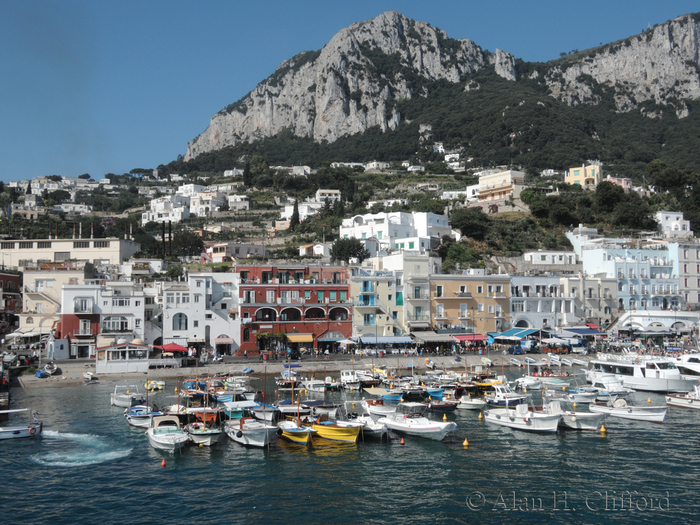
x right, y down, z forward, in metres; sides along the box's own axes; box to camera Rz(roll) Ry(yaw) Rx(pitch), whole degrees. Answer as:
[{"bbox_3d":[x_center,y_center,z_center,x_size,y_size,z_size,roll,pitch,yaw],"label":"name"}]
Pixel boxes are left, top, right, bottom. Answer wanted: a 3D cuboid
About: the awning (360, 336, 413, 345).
[{"bbox_3d":[7.410,15.592,141.549,10.100,1.496,2.800,1,-4,-11],"label":"awning"}]

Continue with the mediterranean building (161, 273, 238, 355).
[{"bbox_3d":[-30.839,10.854,147.535,15.700,16.617,10.500,0,-4,-7],"label":"mediterranean building"}]

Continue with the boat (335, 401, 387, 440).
[{"bbox_3d":[1.137,14.815,65.561,2.200,2.600,5.800,3,-4,-40],"label":"boat"}]

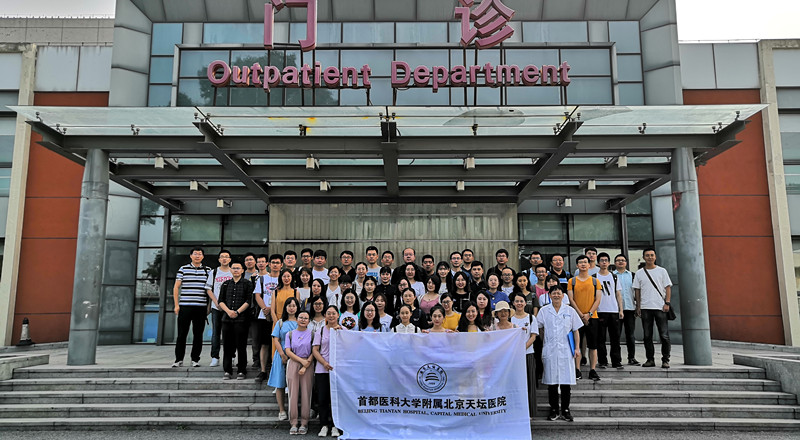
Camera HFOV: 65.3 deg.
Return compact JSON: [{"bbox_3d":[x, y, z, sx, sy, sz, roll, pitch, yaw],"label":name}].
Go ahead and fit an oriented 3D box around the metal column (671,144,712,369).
[{"bbox_3d":[4.817,0.589,10.359,0.404,3.515,0.404,0,-9,-1],"label":"metal column"}]

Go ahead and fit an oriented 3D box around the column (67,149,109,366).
[{"bbox_3d":[-5.091,0.602,10.257,0.404,3.515,0.404,0,-9,-1],"label":"column"}]

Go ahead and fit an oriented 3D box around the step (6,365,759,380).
[{"bbox_3d":[-0.118,2.342,9.626,11.389,0.151,0.404,0,-9,-1],"label":"step"}]

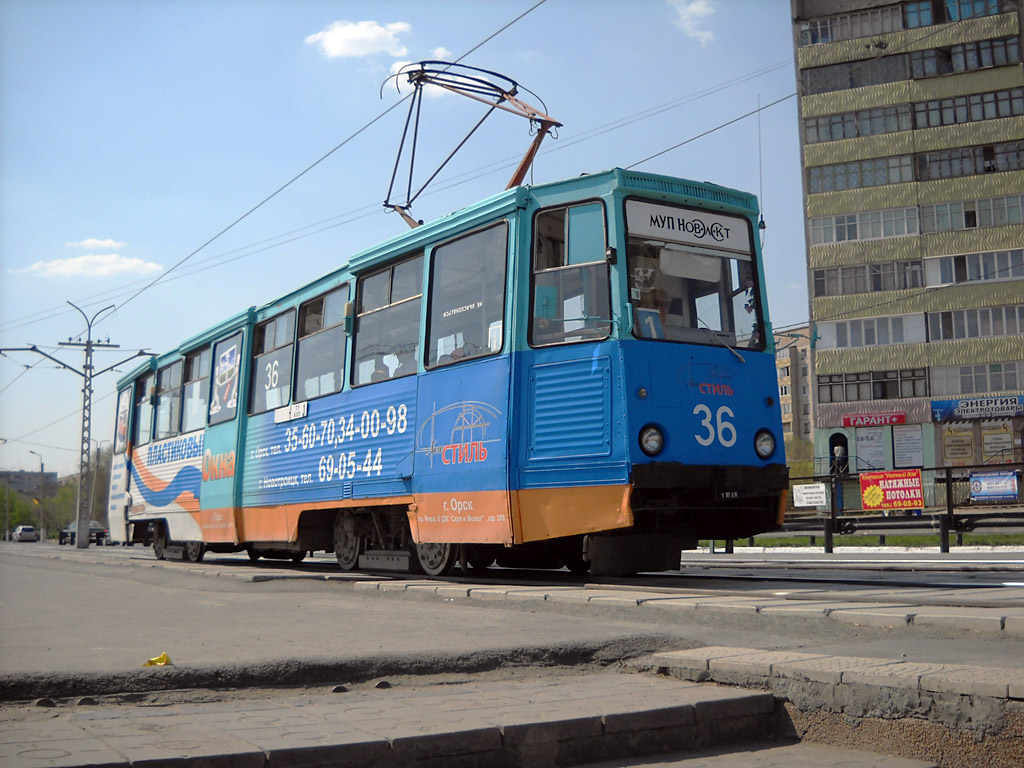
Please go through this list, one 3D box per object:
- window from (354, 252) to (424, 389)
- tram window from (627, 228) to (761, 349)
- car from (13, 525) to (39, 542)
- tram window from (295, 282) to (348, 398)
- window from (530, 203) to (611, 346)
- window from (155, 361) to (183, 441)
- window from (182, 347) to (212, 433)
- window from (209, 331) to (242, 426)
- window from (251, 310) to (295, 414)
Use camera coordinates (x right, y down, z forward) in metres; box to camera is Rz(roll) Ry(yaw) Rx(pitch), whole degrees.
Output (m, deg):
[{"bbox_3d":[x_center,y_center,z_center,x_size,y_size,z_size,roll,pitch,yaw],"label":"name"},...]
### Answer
[{"bbox_3d":[-1.129,-0.568,11.108,0.060,1.086,1.467,6,-9,-30],"label":"window"},{"bbox_3d":[1.405,-0.689,9.285,1.252,0.823,0.060,3,-13,-30],"label":"tram window"},{"bbox_3d":[-46.923,14.480,117.000,1.740,1.520,4.250,3,-8,-30],"label":"car"},{"bbox_3d":[-1.957,-0.389,12.512,0.060,1.086,1.374,6,-9,-30],"label":"tram window"},{"bbox_3d":[0.440,-0.832,9.119,0.635,1.071,0.060,-8,-12,26],"label":"window"},{"bbox_3d":[-4.995,0.268,17.667,0.060,1.086,1.368,6,-9,-30],"label":"window"},{"bbox_3d":[-4.231,0.103,16.371,0.060,1.086,1.371,6,-9,-30],"label":"window"},{"bbox_3d":[-3.542,-0.047,15.058,0.060,1.062,1.182,6,-9,-30],"label":"window"},{"bbox_3d":[-2.712,-0.226,13.793,0.060,1.086,1.371,6,-9,-30],"label":"window"}]

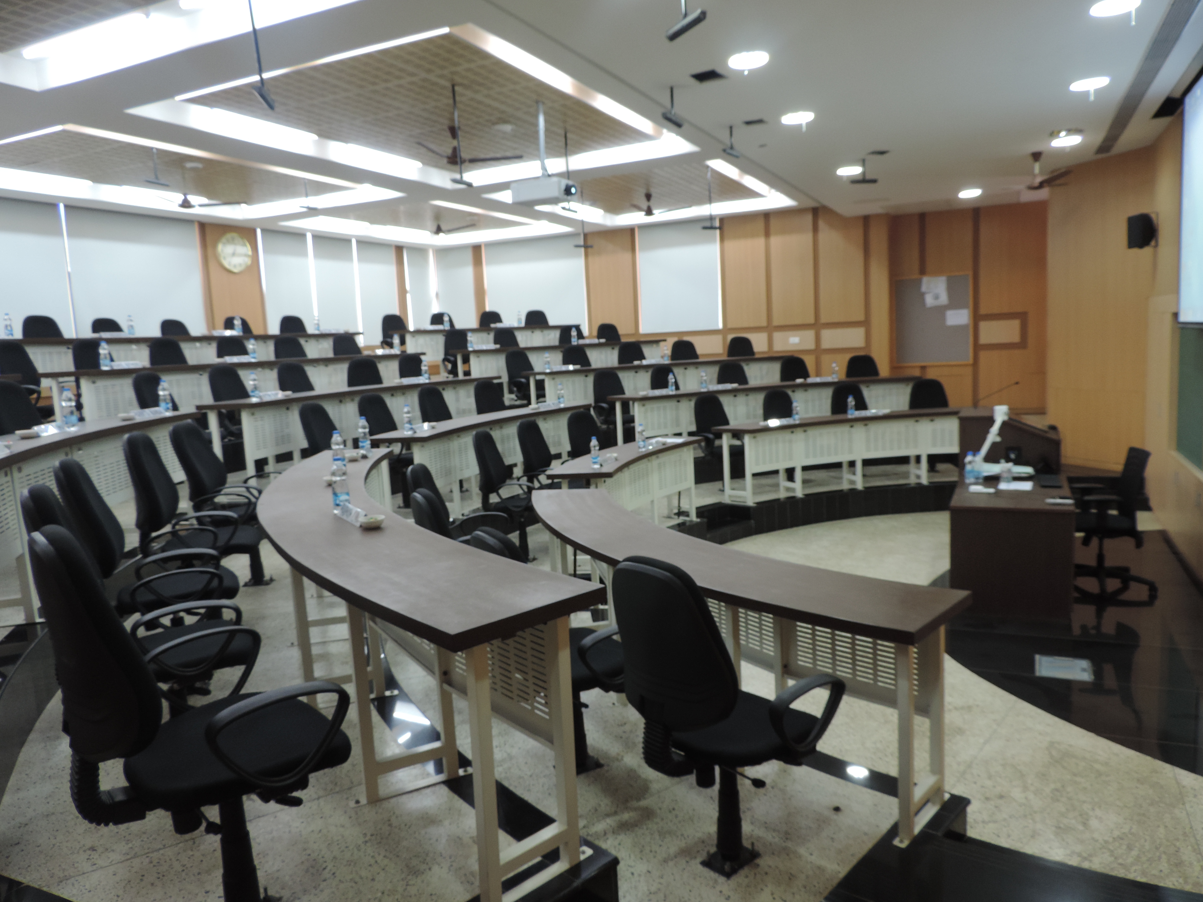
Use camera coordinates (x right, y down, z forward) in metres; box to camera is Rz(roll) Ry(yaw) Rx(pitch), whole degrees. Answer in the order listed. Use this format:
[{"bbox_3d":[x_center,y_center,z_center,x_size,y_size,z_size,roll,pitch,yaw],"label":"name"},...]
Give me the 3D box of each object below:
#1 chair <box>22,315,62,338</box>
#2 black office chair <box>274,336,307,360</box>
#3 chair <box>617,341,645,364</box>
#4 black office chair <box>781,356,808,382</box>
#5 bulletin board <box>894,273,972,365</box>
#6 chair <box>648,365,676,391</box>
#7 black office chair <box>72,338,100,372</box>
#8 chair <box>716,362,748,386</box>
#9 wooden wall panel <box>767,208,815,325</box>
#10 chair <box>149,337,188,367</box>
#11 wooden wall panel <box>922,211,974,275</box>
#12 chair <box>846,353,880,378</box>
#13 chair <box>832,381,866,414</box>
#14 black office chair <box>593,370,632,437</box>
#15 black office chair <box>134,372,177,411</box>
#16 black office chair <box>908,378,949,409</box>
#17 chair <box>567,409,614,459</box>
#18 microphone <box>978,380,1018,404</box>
[{"bbox_3d":[-5.612,-0.896,8.695,0.620,1.060,0.600,0,8,24],"label":"chair"},{"bbox_3d":[-3.494,-0.849,9.846,0.600,1.032,0.600,2,9,34],"label":"black office chair"},{"bbox_3d":[0.562,-1.022,11.891,0.600,1.040,0.630,-8,9,-36],"label":"chair"},{"bbox_3d":[2.565,-0.685,10.731,0.600,1.032,0.600,-4,7,-7],"label":"black office chair"},{"bbox_3d":[4.945,-1.954,12.473,1.100,1.330,0.040,0,8,25],"label":"bulletin board"},{"bbox_3d":[0.899,-0.529,10.244,0.600,1.032,0.600,-7,8,-25],"label":"chair"},{"bbox_3d":[-4.507,-0.522,7.762,0.600,1.032,0.600,-1,8,18],"label":"black office chair"},{"bbox_3d":[1.773,-0.620,10.572,0.600,1.032,0.600,-5,8,-16],"label":"chair"},{"bbox_3d":[2.884,-2.759,12.608,0.640,1.683,0.040,0,7,23],"label":"wooden wall panel"},{"bbox_3d":[-4.293,-0.656,8.678,0.620,1.060,0.600,0,8,25],"label":"chair"},{"bbox_3d":[4.893,-2.930,11.737,0.604,0.899,0.040,0,7,23],"label":"wooden wall panel"},{"bbox_3d":[3.579,-0.767,11.149,0.600,1.040,0.630,-4,7,-4],"label":"chair"},{"bbox_3d":[2.842,-0.228,9.310,0.580,1.010,0.580,-4,7,-8],"label":"chair"},{"bbox_3d":[0.253,-0.472,10.198,0.630,1.040,0.600,4,10,42],"label":"black office chair"},{"bbox_3d":[-3.377,-0.146,6.763,0.600,1.032,0.600,-3,7,5],"label":"black office chair"},{"bbox_3d":[3.921,-0.296,9.804,0.600,1.040,0.630,-3,7,2],"label":"black office chair"},{"bbox_3d":[0.018,0.139,7.650,0.580,1.010,0.580,2,9,36],"label":"chair"},{"bbox_3d":[3.606,-0.514,7.598,0.356,0.222,0.040,1,8,26],"label":"microphone"}]

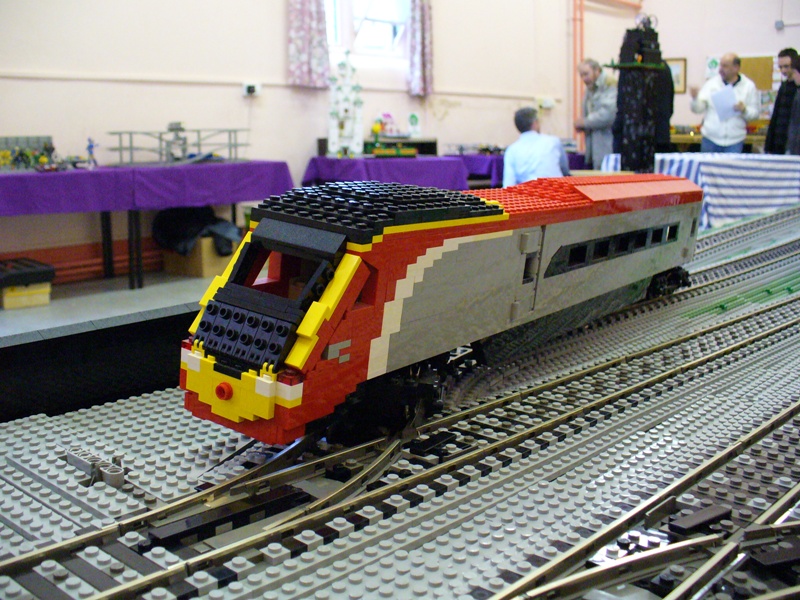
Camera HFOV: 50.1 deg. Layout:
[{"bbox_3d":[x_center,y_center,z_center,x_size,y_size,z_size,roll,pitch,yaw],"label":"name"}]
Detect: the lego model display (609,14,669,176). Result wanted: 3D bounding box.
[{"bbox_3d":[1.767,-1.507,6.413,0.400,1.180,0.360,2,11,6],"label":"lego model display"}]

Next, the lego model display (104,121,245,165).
[{"bbox_3d":[-1.423,-1.019,5.570,0.930,0.260,0.200,-9,15,-42],"label":"lego model display"}]

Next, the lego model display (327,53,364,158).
[{"bbox_3d":[-0.411,-1.464,6.474,0.250,0.780,0.250,-4,12,-21],"label":"lego model display"}]

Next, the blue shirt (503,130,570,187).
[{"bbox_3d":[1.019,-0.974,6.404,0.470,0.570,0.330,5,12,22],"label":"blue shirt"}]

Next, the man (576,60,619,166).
[{"bbox_3d":[1.787,-1.313,7.654,0.420,1.640,0.480,-6,12,-29],"label":"man"}]

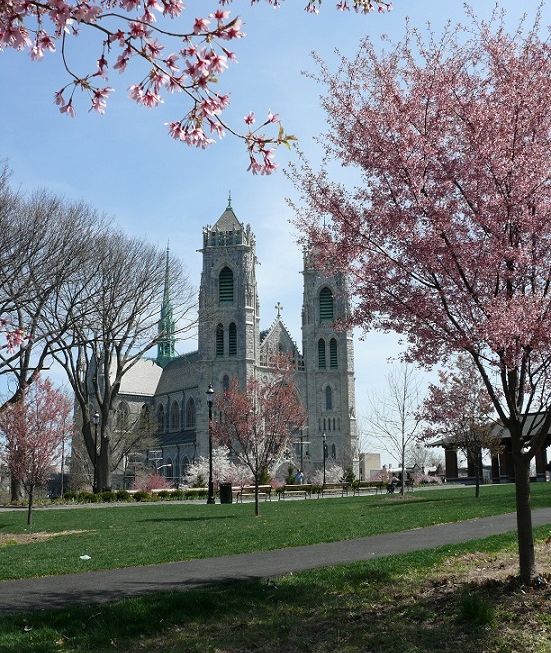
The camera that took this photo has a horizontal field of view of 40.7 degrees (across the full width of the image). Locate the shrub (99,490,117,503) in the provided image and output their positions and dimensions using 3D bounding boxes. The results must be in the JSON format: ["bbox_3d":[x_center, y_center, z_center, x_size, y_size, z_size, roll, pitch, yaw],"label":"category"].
[{"bbox_3d":[-8.631,8.786,38.261,0.840,0.620,0.840,-1,-11,0],"label":"shrub"}]

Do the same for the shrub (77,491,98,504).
[{"bbox_3d":[-9.517,8.691,37.861,1.000,0.620,0.950,-1,-11,0],"label":"shrub"}]

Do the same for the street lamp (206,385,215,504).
[{"bbox_3d":[-3.033,5.527,35.048,0.420,5.550,0.420,-1,-11,0],"label":"street lamp"}]

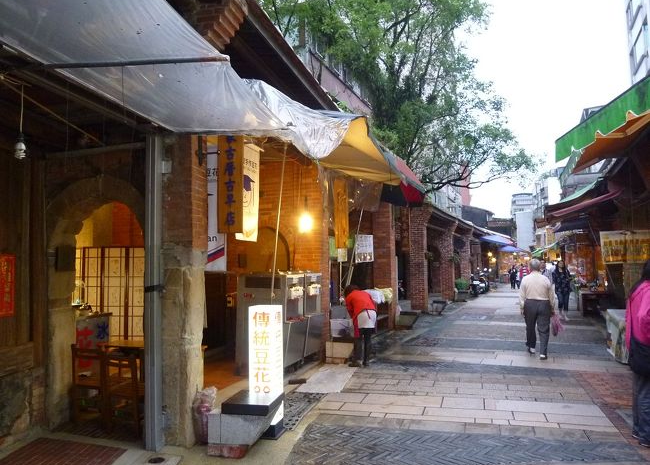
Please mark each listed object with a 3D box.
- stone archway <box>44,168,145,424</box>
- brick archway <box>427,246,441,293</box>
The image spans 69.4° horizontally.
[{"bbox_3d":[-1.960,0.694,4.566,1.550,2.420,0.320,-3,-4,18],"label":"stone archway"},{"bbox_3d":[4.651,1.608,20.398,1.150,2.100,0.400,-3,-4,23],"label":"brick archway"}]

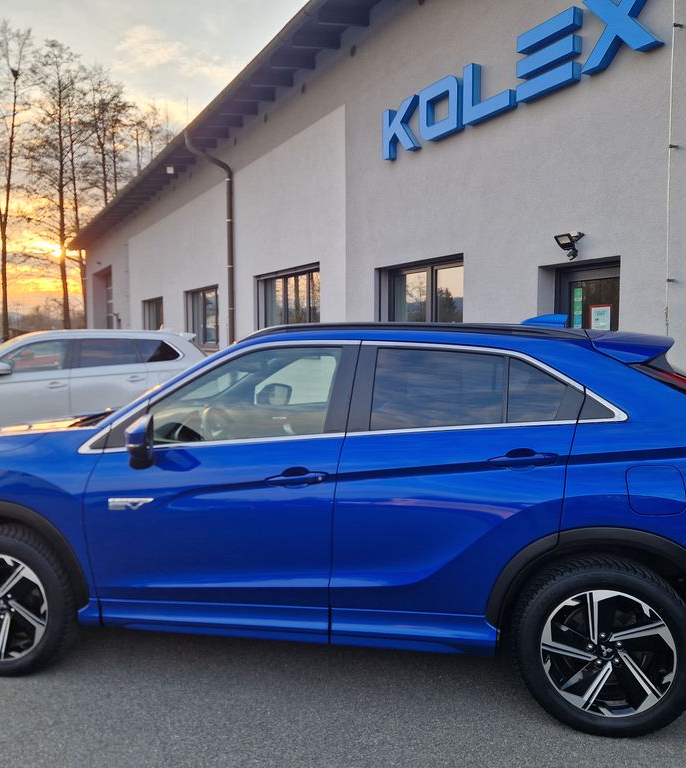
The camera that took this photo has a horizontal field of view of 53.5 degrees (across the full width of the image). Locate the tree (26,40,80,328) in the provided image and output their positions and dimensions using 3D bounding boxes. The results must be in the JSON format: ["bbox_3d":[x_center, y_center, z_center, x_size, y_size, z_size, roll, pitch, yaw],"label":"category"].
[{"bbox_3d":[-19.968,-12.129,46.366,3.500,21.940,3.500,-2,4,-23],"label":"tree"}]

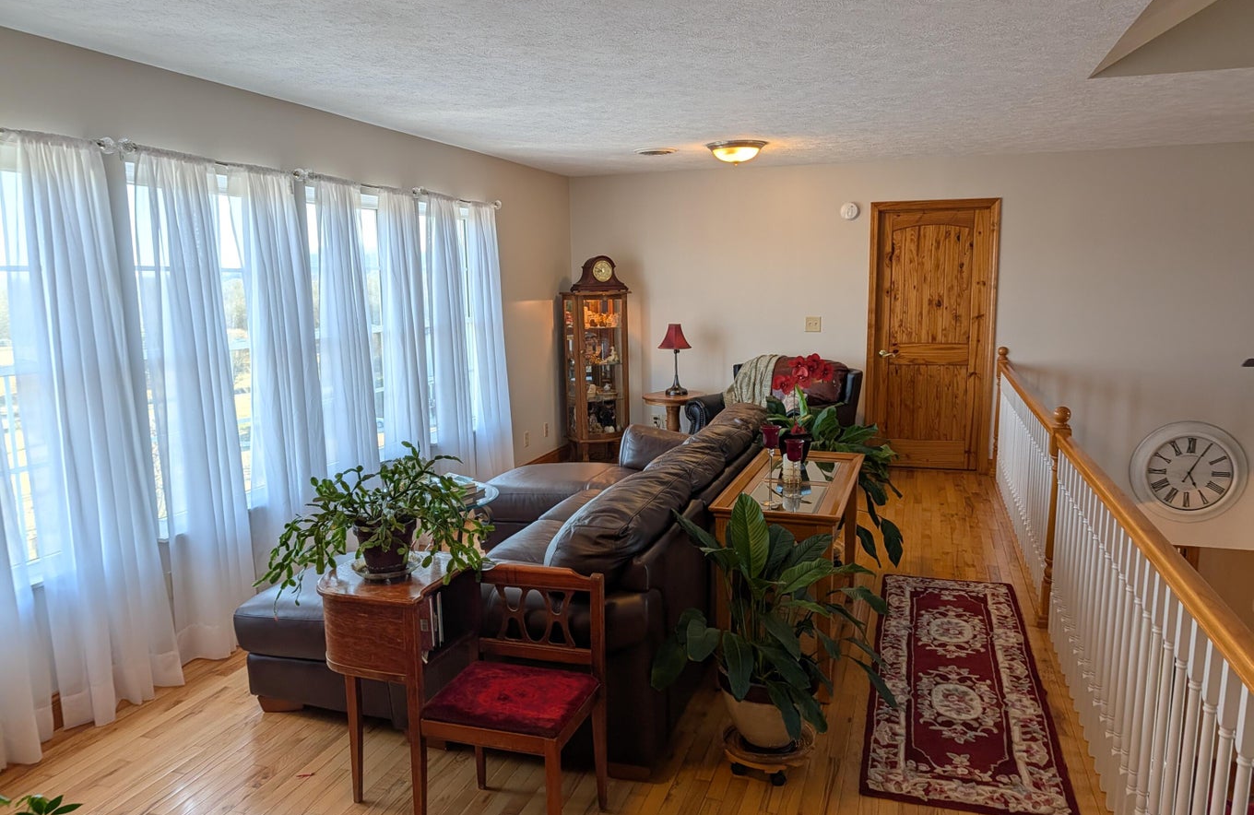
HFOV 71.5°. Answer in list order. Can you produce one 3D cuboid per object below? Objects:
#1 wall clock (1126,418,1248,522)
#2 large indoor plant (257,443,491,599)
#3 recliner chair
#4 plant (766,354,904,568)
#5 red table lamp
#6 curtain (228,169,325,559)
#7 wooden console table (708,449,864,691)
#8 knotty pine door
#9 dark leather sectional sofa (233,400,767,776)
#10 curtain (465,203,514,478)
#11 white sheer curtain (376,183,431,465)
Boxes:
[{"bbox_3d":[4.119,0.475,6.373,0.740,0.740,0.060,2,9,18],"label":"wall clock"},{"bbox_3d":[-0.750,0.337,2.599,0.690,0.480,0.580,-3,9,-16],"label":"large indoor plant"},{"bbox_3d":[1.116,0.117,6.602,1.070,0.930,0.920,6,11,37],"label":"recliner chair"},{"bbox_3d":[1.094,0.372,4.728,0.760,1.000,0.760,2,9,18],"label":"plant"},{"bbox_3d":[0.400,-0.384,7.058,0.265,0.575,0.265,2,10,18],"label":"red table lamp"},{"bbox_3d":[-1.582,-0.042,4.053,0.140,2.070,0.560,2,9,18],"label":"curtain"},{"bbox_3d":[0.724,0.662,3.768,0.480,0.730,1.150,2,9,18],"label":"wooden console table"},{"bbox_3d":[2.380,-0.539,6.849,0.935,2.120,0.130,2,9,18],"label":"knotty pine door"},{"bbox_3d":[-0.220,0.508,4.306,1.630,0.900,2.880,2,10,18],"label":"dark leather sectional sofa"},{"bbox_3d":[-0.918,-0.353,6.011,0.140,2.070,0.550,2,9,18],"label":"curtain"},{"bbox_3d":[-1.271,-0.191,5.044,0.130,2.050,0.510,2,10,18],"label":"white sheer curtain"}]

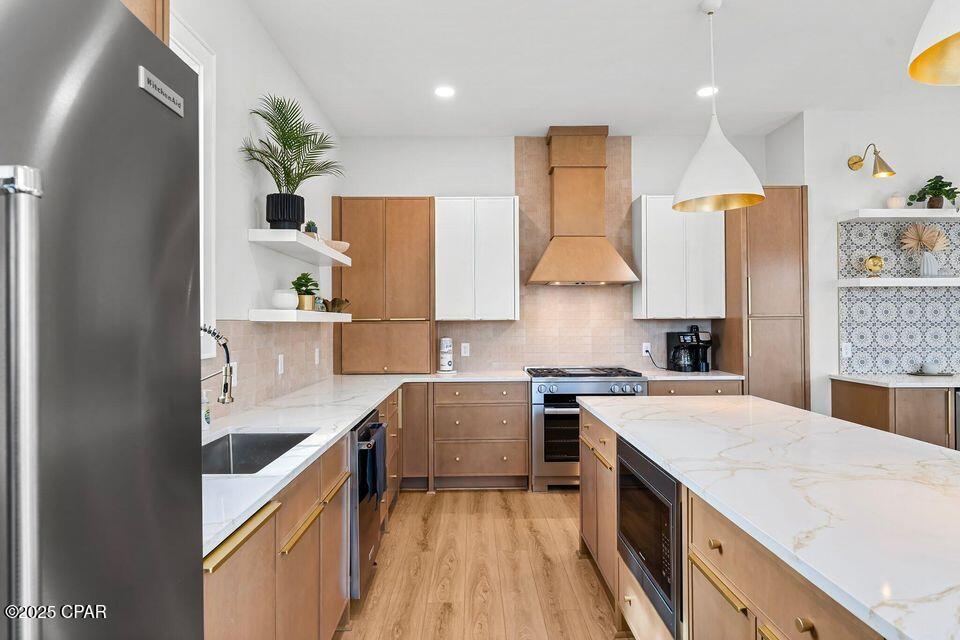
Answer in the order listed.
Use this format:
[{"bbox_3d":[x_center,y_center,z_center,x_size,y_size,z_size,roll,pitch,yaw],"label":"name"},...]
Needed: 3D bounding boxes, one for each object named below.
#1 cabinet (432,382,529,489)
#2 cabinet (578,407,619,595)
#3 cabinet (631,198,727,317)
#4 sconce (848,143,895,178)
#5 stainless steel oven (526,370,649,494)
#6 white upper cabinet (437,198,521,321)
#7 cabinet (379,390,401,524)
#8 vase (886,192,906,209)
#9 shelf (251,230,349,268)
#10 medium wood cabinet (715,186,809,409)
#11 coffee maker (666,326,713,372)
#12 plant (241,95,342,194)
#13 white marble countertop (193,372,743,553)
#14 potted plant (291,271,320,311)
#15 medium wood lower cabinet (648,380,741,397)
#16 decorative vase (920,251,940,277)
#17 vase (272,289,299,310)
[{"bbox_3d":[0.007,0.936,4.386,0.777,0.879,0.600,0,0,-1],"label":"cabinet"},{"bbox_3d":[0.896,0.920,2.561,0.610,0.874,0.745,0,0,-1],"label":"cabinet"},{"bbox_3d":[1.779,-0.549,4.561,0.725,1.072,0.285,0,0,-1],"label":"cabinet"},{"bbox_3d":[3.052,-1.234,3.980,0.150,0.280,0.340,0,0,-1],"label":"sconce"},{"bbox_3d":[0.896,0.920,4.374,0.943,0.962,0.610,0,0,-1],"label":"stainless steel oven"},{"bbox_3d":[-0.029,-0.528,4.520,0.730,1.067,0.345,0,0,-1],"label":"white upper cabinet"},{"bbox_3d":[-0.932,0.954,3.483,0.615,0.907,1.000,0,0,-1],"label":"cabinet"},{"bbox_3d":[3.313,-0.936,4.031,0.157,0.160,0.157,0,0,-1],"label":"vase"},{"bbox_3d":[-1.128,-0.455,3.358,0.259,0.064,1.237,0,0,-1],"label":"shelf"},{"bbox_3d":[2.422,0.147,4.434,0.544,2.492,0.560,0,0,-1],"label":"medium wood cabinet"},{"bbox_3d":[1.868,0.262,4.521,0.310,0.390,0.260,0,0,-1],"label":"coffee maker"},{"bbox_3d":[-0.974,-0.954,2.751,0.440,0.545,0.500,0,0,-1],"label":"plant"},{"bbox_3d":[0.460,0.472,2.820,3.335,0.030,3.770,0,0,-1],"label":"white marble countertop"},{"bbox_3d":[-1.107,-0.171,3.185,0.170,0.237,0.180,0,0,-1],"label":"potted plant"},{"bbox_3d":[1.748,0.926,4.408,0.770,0.879,0.605,0,0,-1],"label":"medium wood lower cabinet"},{"bbox_3d":[3.550,-0.442,4.023,0.120,0.210,0.120,0,0,-1],"label":"decorative vase"},{"bbox_3d":[-1.068,-0.108,2.786,0.146,0.116,0.146,0,0,-1],"label":"vase"}]

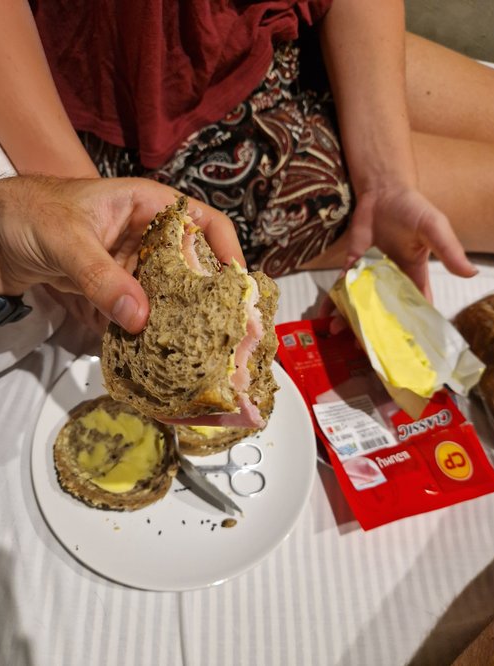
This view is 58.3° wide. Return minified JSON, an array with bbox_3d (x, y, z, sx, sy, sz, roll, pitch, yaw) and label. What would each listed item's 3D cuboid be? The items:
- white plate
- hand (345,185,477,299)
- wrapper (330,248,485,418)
[{"bbox_3d":[-0.055,0.091,0.387,0.236,0.022,0.236,6,52,-8],"label":"white plate"},{"bbox_3d":[0.161,-0.084,0.447,0.135,0.060,0.150,3,70,9],"label":"hand"},{"bbox_3d":[0.142,-0.002,0.398,0.082,0.040,0.150,-24,75,-1],"label":"wrapper"}]

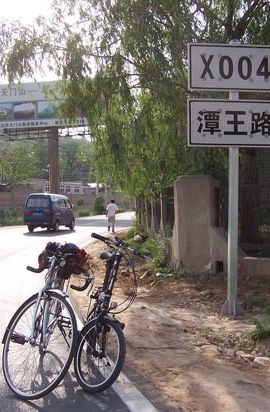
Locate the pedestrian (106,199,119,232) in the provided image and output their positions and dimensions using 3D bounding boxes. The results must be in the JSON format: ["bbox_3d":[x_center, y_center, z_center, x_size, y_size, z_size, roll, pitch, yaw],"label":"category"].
[{"bbox_3d":[-1.170,0.540,27.200,0.570,1.710,0.420,0,1,6],"label":"pedestrian"}]

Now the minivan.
[{"bbox_3d":[-4.400,0.360,27.400,1.520,1.870,3.700,0,1,11],"label":"minivan"}]

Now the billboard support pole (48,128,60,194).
[{"bbox_3d":[-10.600,-4.800,69.000,1.270,11.400,1.270,0,1,0],"label":"billboard support pole"}]

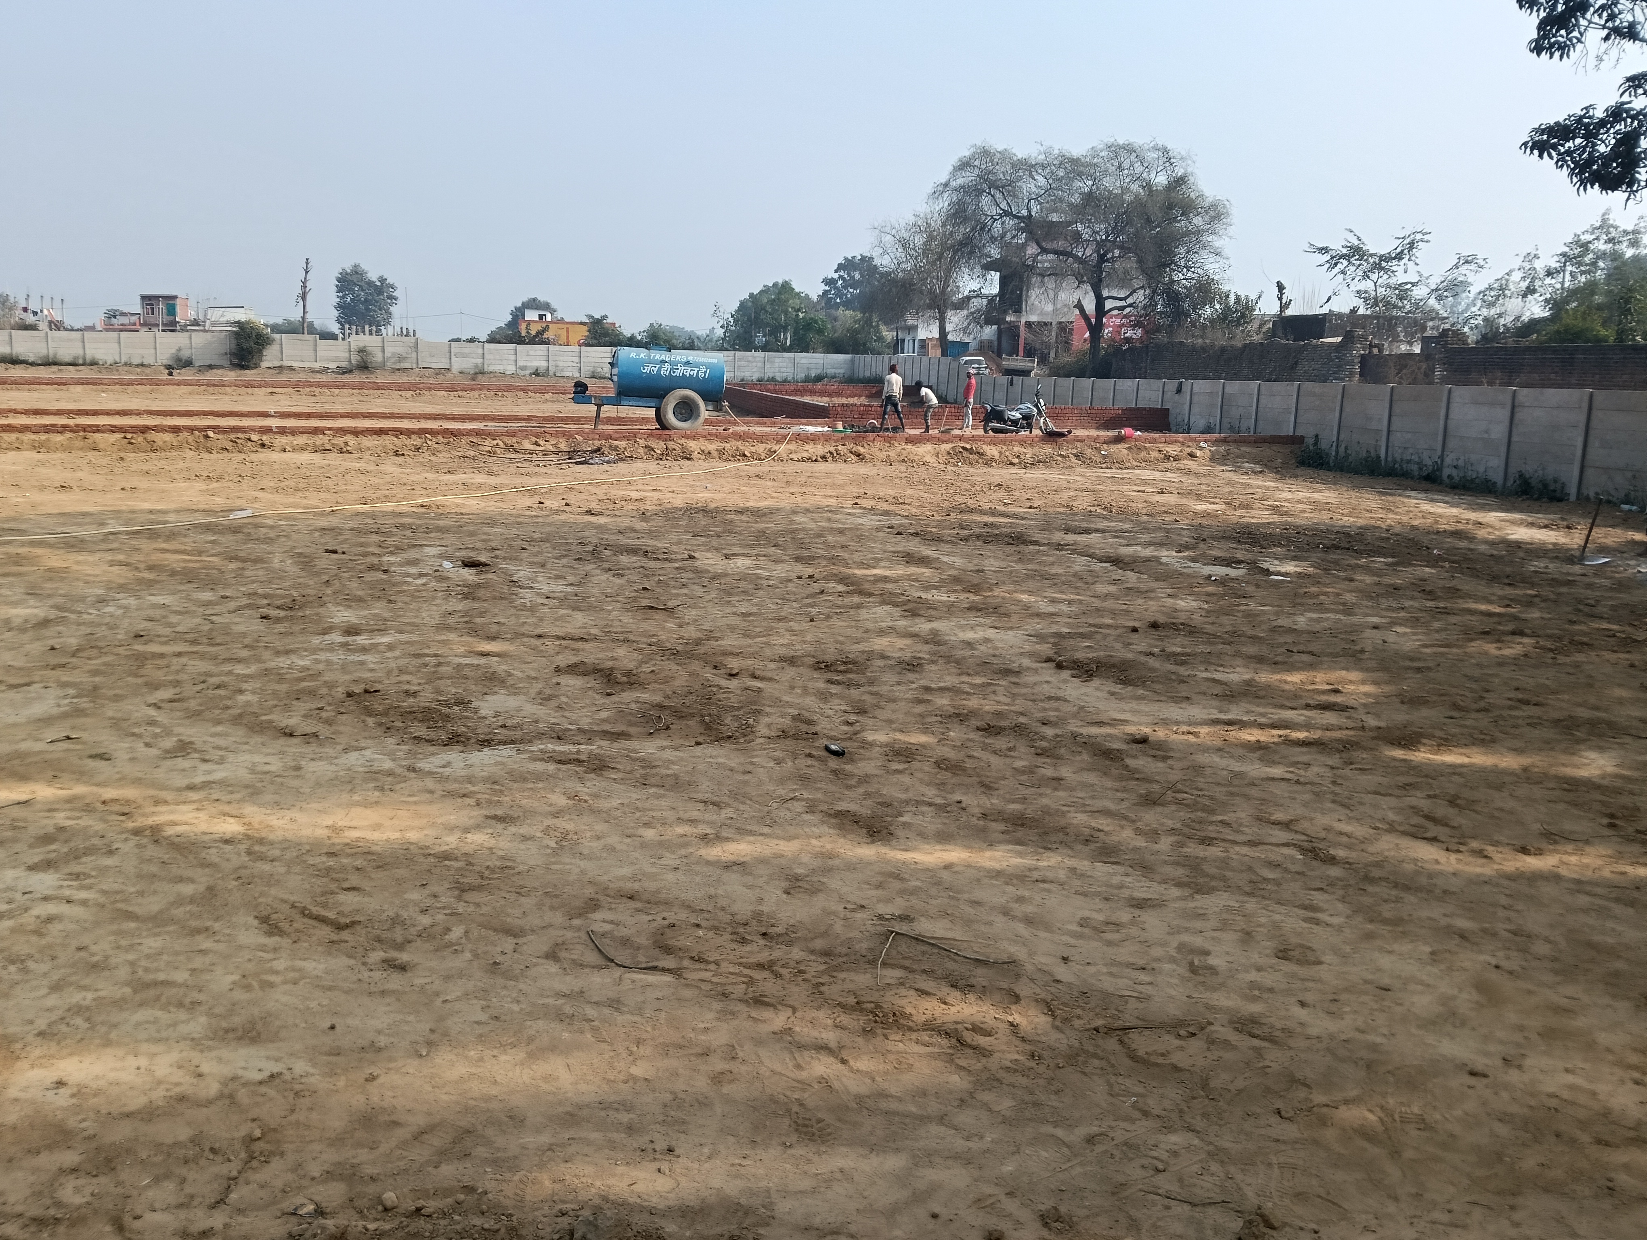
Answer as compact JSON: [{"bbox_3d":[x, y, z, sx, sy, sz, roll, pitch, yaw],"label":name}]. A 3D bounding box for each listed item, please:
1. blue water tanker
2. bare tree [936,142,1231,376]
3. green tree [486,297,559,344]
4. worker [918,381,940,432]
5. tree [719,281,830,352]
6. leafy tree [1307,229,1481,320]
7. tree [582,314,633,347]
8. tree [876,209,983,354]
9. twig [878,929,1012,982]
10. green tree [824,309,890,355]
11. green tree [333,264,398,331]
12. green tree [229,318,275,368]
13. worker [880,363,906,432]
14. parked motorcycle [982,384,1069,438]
[{"bbox_3d":[-3.901,-5.212,28.900,3.250,1.880,1.650,-1,11,-12],"label":"blue water tanker"},{"bbox_3d":[10.951,-14.754,56.093,12.300,11.570,11.200,4,11,10],"label":"bare tree"},{"bbox_3d":[-23.302,-22.454,100.000,5.501,5.293,5.226,2,11,0],"label":"green tree"},{"bbox_3d":[2.486,-5.049,30.500,0.580,1.200,0.480,3,11,5],"label":"worker"},{"bbox_3d":[-3.300,-20.024,88.000,7.393,6.211,7.023,2,11,0],"label":"tree"},{"bbox_3d":[19.441,-9.952,44.655,6.000,6.930,5.200,6,12,22],"label":"leafy tree"},{"bbox_3d":[-14.071,-18.274,84.000,3.192,3.293,3.033,2,11,0],"label":"tree"},{"bbox_3d":[5.905,-18.472,72.000,5.977,8.892,5.678,2,11,0],"label":"tree"},{"bbox_3d":[0.343,0.918,3.568,0.385,0.060,0.310,2,11,0],"label":"twig"},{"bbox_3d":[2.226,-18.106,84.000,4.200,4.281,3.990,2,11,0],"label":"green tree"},{"bbox_3d":[-37.456,-24.556,105.882,5.200,9.330,5.000,-2,12,-19],"label":"green tree"},{"bbox_3d":[-31.561,-15.267,71.252,2.500,2.670,2.400,-3,12,-23],"label":"green tree"},{"bbox_3d":[1.643,-5.296,30.700,0.580,1.620,0.420,3,11,6],"label":"worker"},{"bbox_3d":[4.645,-4.887,29.900,1.970,1.130,0.720,3,11,5],"label":"parked motorcycle"}]

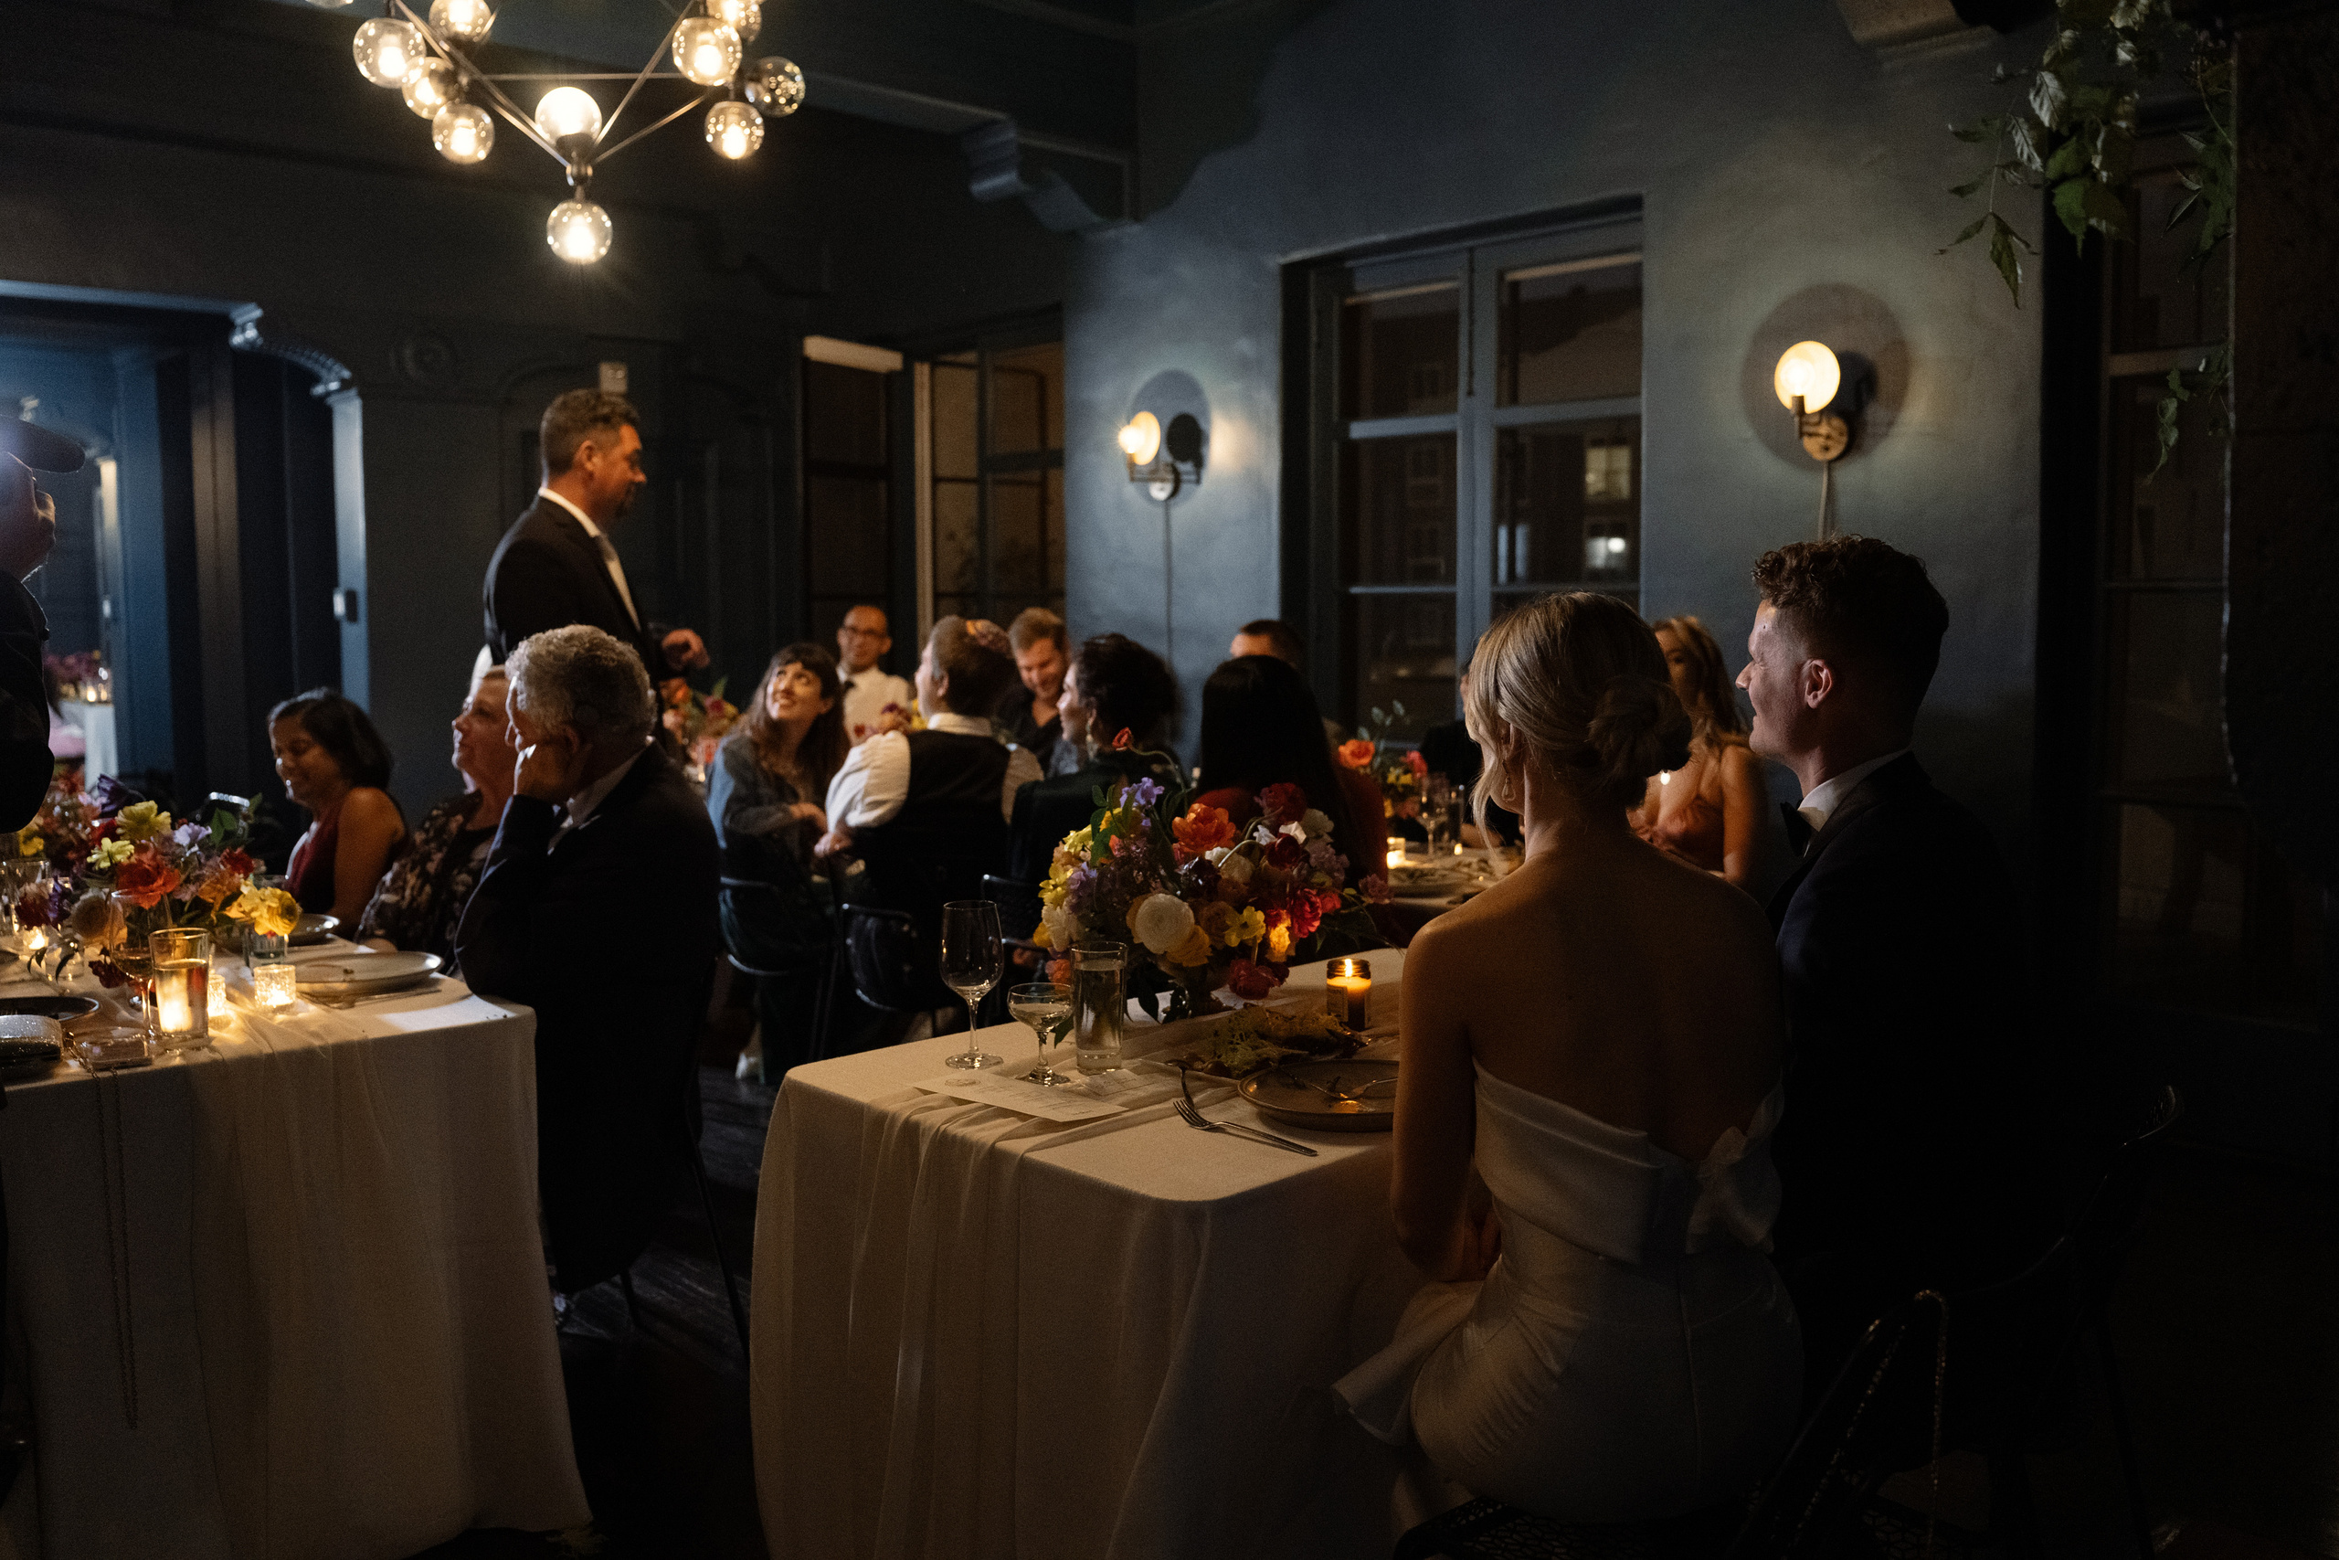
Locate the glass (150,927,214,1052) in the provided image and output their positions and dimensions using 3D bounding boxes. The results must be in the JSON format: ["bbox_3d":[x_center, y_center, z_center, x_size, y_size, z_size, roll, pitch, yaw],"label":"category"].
[{"bbox_3d":[-1.315,0.276,2.420,0.072,0.146,0.072,0,5,0],"label":"glass"}]

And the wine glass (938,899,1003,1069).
[{"bbox_3d":[-0.258,0.261,2.355,0.083,0.212,0.083,0,5,0],"label":"wine glass"}]

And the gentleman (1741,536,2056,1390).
[{"bbox_3d":[0.675,0.429,2.155,0.720,1.410,0.520,4,6,39],"label":"gentleman"}]

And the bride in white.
[{"bbox_3d":[0.337,0.474,1.963,0.450,1.330,0.720,-4,7,-37],"label":"bride in white"}]

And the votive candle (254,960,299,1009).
[{"bbox_3d":[-1.349,0.304,2.743,0.068,0.068,0.068,0,5,0],"label":"votive candle"}]

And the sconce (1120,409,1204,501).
[{"bbox_3d":[-0.076,-1.178,6.610,0.200,0.330,0.200,-5,7,-43],"label":"sconce"}]

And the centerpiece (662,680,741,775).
[{"bbox_3d":[-1.629,-0.157,6.301,0.400,0.390,0.400,-5,7,-44],"label":"centerpiece"}]

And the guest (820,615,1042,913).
[{"bbox_3d":[-0.559,0.271,4.293,0.520,1.310,0.700,-5,7,-43],"label":"guest"}]

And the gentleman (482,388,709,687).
[{"bbox_3d":[-1.149,0.112,3.668,0.460,1.800,0.540,-1,5,-5],"label":"gentleman"}]

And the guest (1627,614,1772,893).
[{"bbox_3d":[1.115,0.293,4.244,0.650,1.320,0.480,-4,6,-35],"label":"guest"}]

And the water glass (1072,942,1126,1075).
[{"bbox_3d":[-0.089,0.284,2.281,0.067,0.152,0.067,0,5,0],"label":"water glass"}]

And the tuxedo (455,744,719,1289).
[{"bbox_3d":[-0.981,0.422,2.882,0.620,0.930,0.530,-2,6,-22],"label":"tuxedo"}]

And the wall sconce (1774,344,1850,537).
[{"bbox_3d":[1.589,-0.846,4.507,0.170,0.480,0.165,-5,7,-44],"label":"wall sconce"}]

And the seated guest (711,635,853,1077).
[{"bbox_3d":[-0.976,0.270,4.864,0.720,1.280,0.500,3,6,30],"label":"seated guest"}]

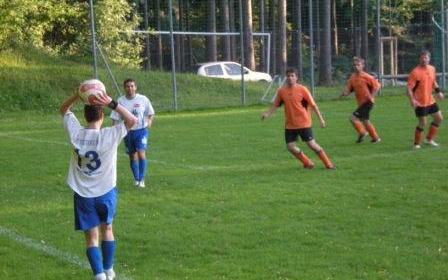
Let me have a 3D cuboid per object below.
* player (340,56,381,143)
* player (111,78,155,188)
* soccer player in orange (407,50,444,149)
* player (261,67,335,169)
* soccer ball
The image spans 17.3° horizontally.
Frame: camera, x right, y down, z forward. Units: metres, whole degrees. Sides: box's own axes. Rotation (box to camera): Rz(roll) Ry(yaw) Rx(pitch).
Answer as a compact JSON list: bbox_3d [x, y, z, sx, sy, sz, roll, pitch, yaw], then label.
[{"bbox_3d":[2.550,-0.749,27.500,0.620,1.600,0.520,1,5,30],"label":"player"},{"bbox_3d":[-1.378,-0.101,22.300,0.620,1.640,0.380,-2,4,-6],"label":"player"},{"bbox_3d":[3.551,-0.708,26.000,0.600,1.710,0.500,-3,4,-14],"label":"soccer player in orange"},{"bbox_3d":[1.161,-0.340,23.300,1.060,1.600,0.550,-1,4,13],"label":"player"},{"bbox_3d":[-1.103,-0.401,12.400,0.220,0.220,0.220,-2,4,0],"label":"soccer ball"}]

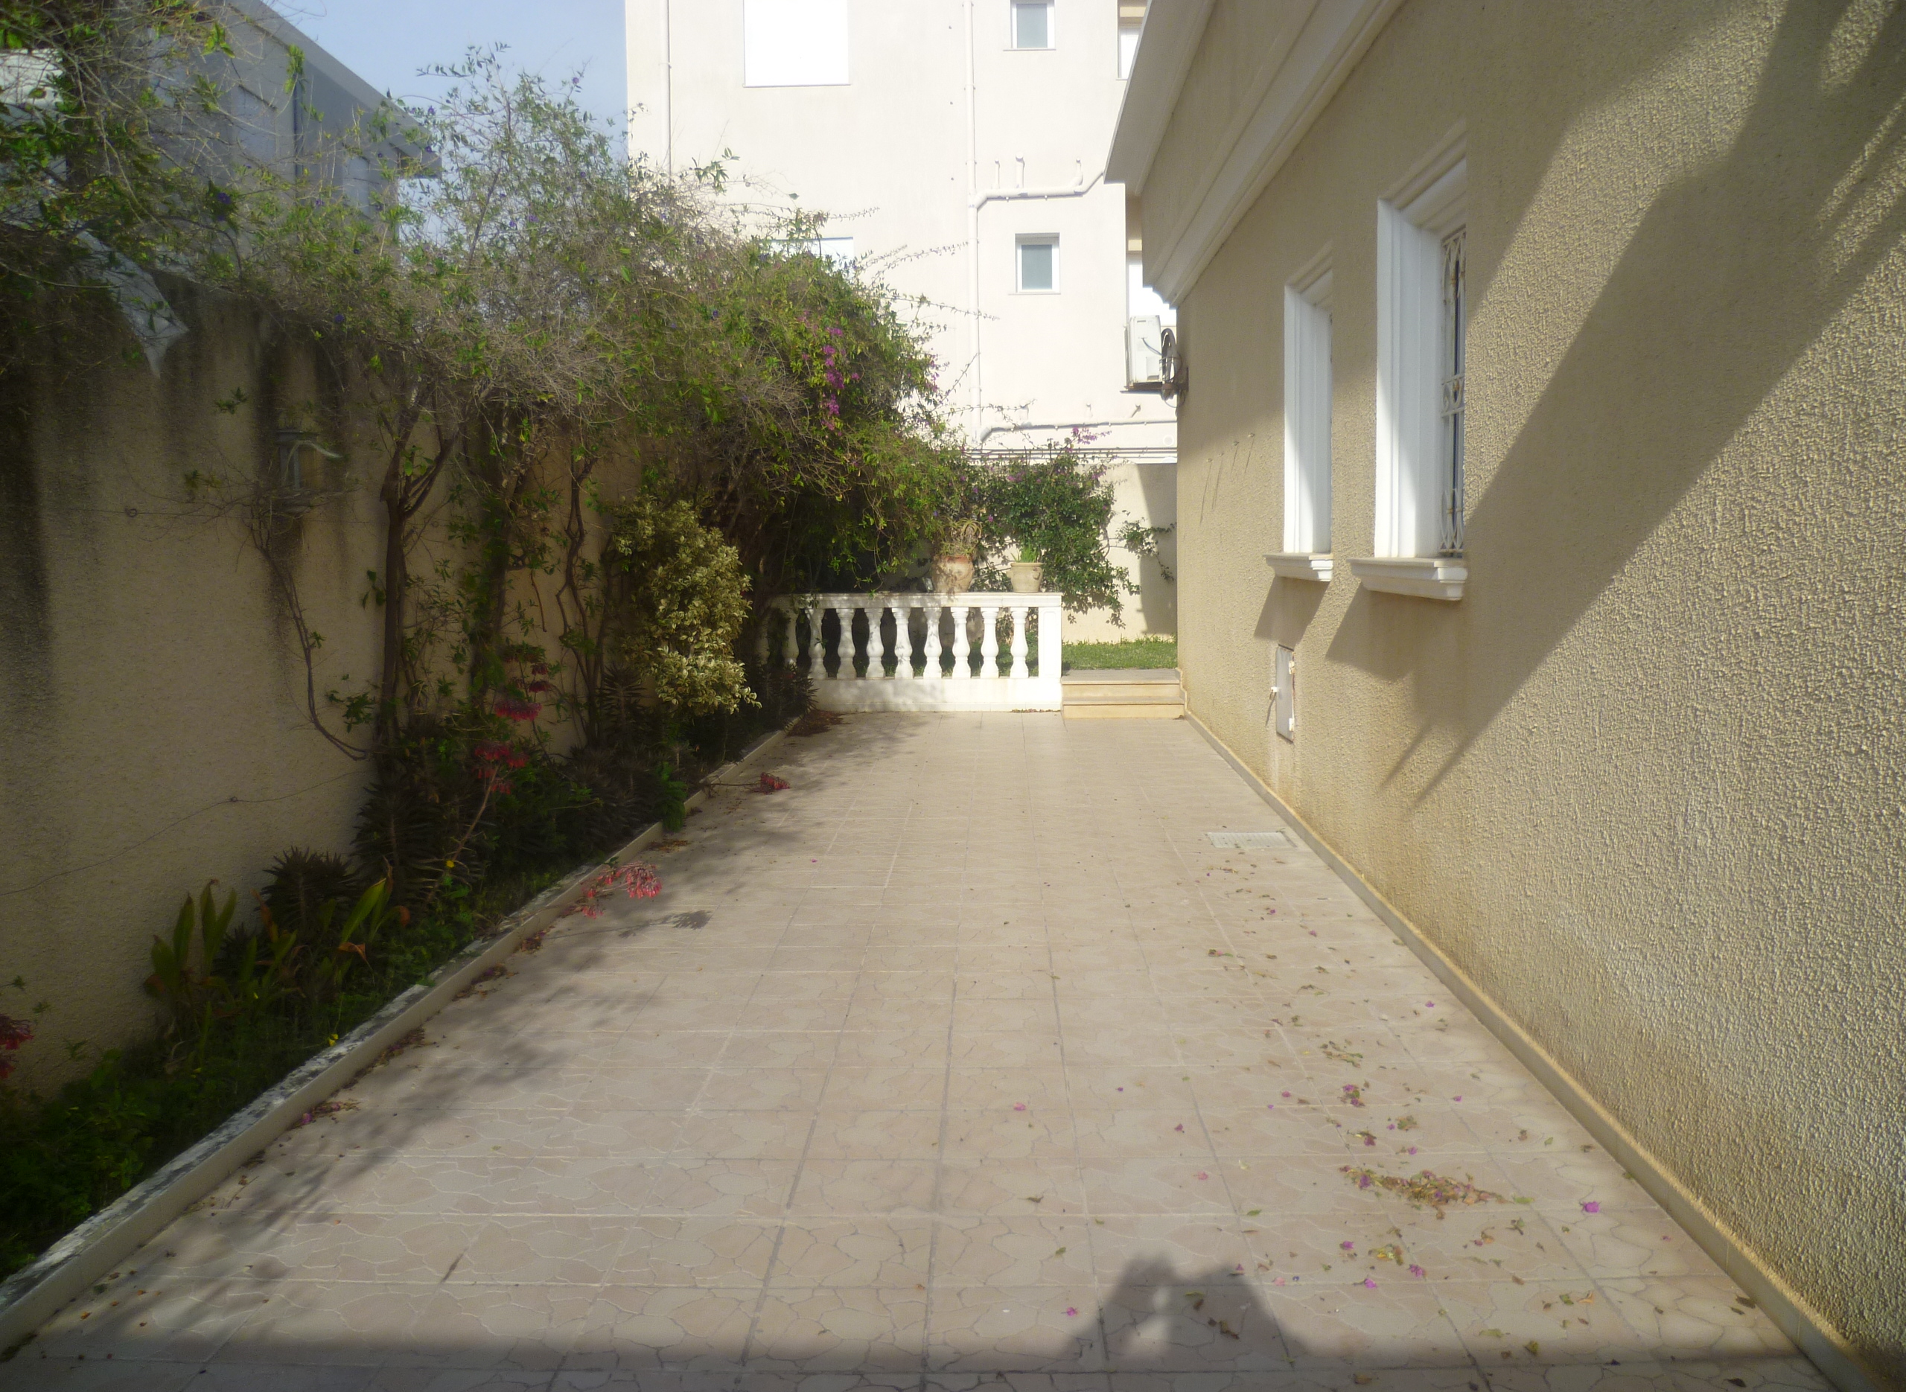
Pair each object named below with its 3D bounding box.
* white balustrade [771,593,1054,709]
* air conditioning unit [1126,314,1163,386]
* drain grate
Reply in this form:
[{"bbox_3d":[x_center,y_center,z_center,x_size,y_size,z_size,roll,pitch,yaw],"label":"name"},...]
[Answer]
[{"bbox_3d":[-0.433,-0.386,13.455,2.759,1.032,0.220,0,6,2],"label":"white balustrade"},{"bbox_3d":[1.529,-2.767,12.550,0.260,0.535,0.760,0,6,2],"label":"air conditioning unit"},{"bbox_3d":[1.471,0.724,7.604,0.380,0.030,0.365,0,6,2],"label":"drain grate"}]

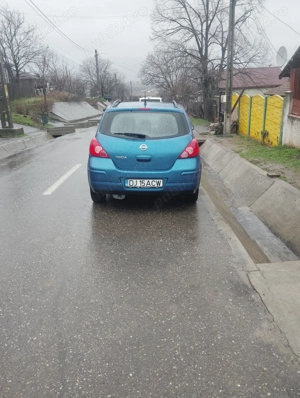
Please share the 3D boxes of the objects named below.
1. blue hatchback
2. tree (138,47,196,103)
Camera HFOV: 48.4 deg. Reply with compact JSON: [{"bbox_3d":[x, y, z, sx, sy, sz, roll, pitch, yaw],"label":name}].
[{"bbox_3d":[-0.046,-1.105,6.463,1.710,1.540,4.280,0,17,1],"label":"blue hatchback"},{"bbox_3d":[2.136,-14.095,39.612,7.300,7.000,6.800,0,17,0],"label":"tree"}]

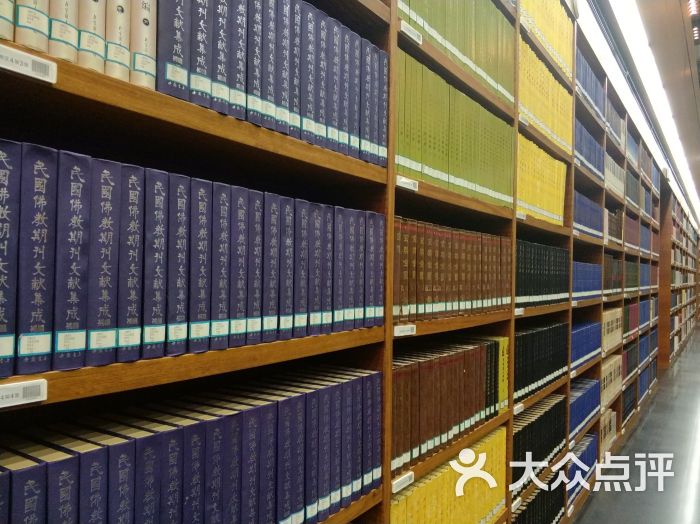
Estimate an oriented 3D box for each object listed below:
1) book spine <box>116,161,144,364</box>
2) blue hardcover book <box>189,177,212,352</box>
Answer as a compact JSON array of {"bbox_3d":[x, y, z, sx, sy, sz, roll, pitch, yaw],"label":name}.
[{"bbox_3d":[-0.381,0.004,0.811,0.192,0.271,0.039,-1,-2,34],"label":"book spine"},{"bbox_3d":[-0.312,0.007,0.911,0.192,0.271,0.044,-1,-2,34],"label":"blue hardcover book"}]

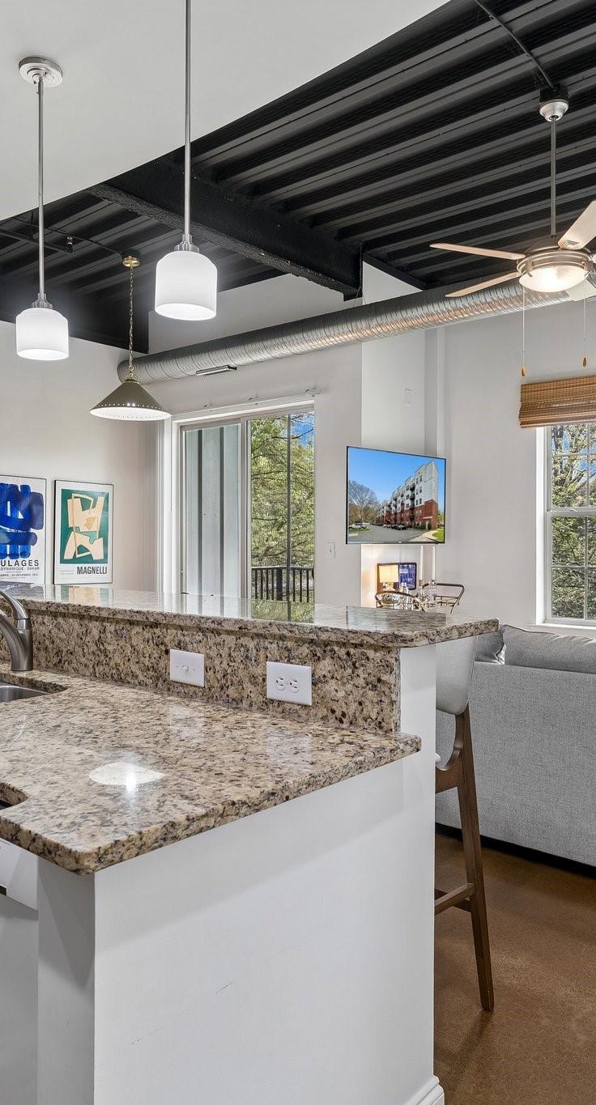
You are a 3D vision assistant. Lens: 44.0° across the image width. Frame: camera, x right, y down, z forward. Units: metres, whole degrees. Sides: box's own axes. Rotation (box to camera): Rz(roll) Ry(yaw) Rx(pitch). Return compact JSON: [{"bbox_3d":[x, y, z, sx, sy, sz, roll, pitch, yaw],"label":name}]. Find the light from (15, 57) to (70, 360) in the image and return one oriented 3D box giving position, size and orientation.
[{"bbox_3d":[-0.785,-1.055,2.262,0.168,0.892,0.168,1,1,40],"label":"light"}]

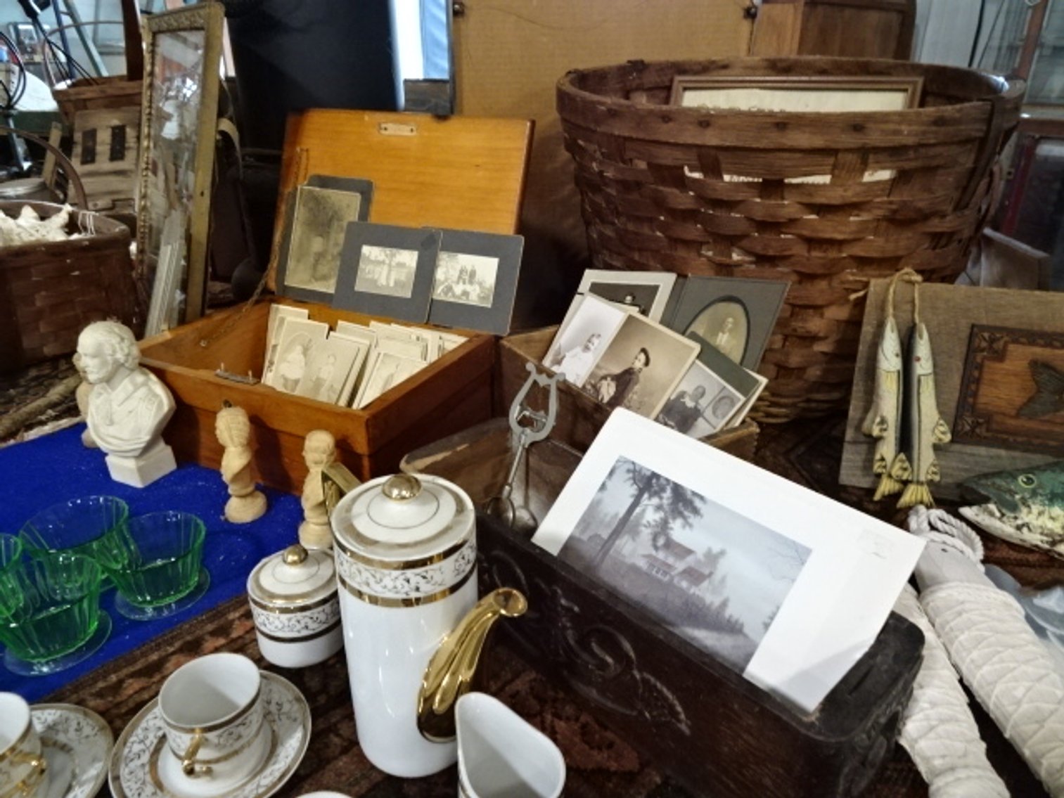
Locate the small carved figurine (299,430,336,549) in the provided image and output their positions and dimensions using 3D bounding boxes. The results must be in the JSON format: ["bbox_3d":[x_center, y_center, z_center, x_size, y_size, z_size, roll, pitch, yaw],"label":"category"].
[{"bbox_3d":[-0.212,0.086,0.729,0.038,0.126,0.041,-4,28,-13],"label":"small carved figurine"}]

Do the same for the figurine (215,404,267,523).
[{"bbox_3d":[-0.304,0.063,0.762,0.048,0.129,0.044,-1,28,-9],"label":"figurine"}]

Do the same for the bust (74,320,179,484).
[{"bbox_3d":[-0.433,0.003,0.803,0.101,0.189,0.070,12,28,16],"label":"bust"}]

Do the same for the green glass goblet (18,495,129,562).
[{"bbox_3d":[-0.417,0.137,0.686,0.085,0.058,0.085,3,27,0],"label":"green glass goblet"}]

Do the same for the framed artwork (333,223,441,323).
[{"bbox_3d":[-0.194,-0.171,0.985,0.147,0.120,0.004,11,4,20],"label":"framed artwork"}]

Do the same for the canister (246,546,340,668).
[{"bbox_3d":[-0.192,0.162,0.610,0.077,0.101,0.077,3,27,0],"label":"canister"}]

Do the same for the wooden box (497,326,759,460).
[{"bbox_3d":[0.093,0.026,0.876,0.108,0.120,0.317,-15,32,-31],"label":"wooden box"}]

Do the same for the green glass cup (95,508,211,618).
[{"bbox_3d":[-0.337,0.151,0.666,0.085,0.058,0.085,3,27,-1],"label":"green glass cup"}]

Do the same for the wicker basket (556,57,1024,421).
[{"bbox_3d":[0.315,-0.243,1.070,0.576,0.399,0.576,3,27,0],"label":"wicker basket"}]

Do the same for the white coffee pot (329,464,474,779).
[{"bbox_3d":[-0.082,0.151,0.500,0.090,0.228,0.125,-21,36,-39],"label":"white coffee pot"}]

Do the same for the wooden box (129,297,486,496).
[{"bbox_3d":[-0.267,-0.014,0.923,0.345,0.121,0.265,14,29,20],"label":"wooden box"}]

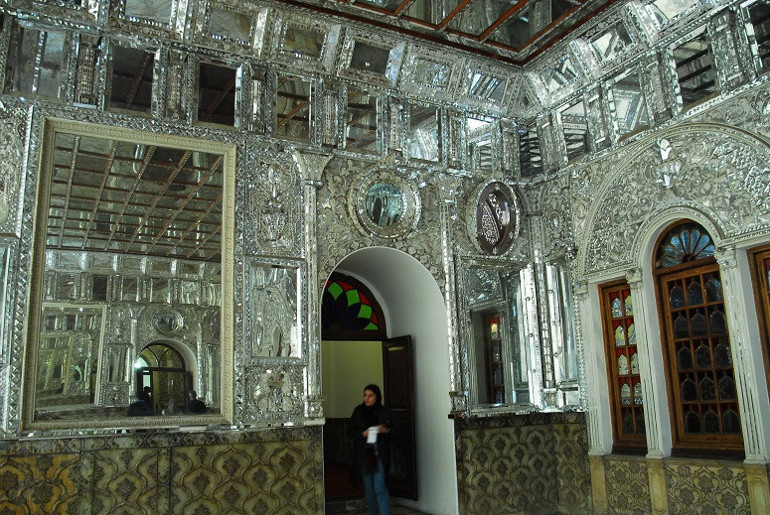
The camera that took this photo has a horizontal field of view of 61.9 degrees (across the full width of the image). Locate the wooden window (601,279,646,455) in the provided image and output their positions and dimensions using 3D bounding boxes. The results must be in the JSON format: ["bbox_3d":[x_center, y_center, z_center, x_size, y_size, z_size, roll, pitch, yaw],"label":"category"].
[{"bbox_3d":[2.992,1.333,7.955,0.100,2.076,0.560,4,-14,-27],"label":"wooden window"}]

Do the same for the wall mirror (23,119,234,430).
[{"bbox_3d":[-2.477,0.178,6.505,1.913,2.979,0.120,4,-14,-27],"label":"wall mirror"}]

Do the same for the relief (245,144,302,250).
[{"bbox_3d":[-1.275,-0.645,7.374,0.706,1.312,0.070,4,-14,-27],"label":"relief"}]

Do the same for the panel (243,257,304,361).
[{"bbox_3d":[-1.218,0.593,7.106,0.681,1.146,0.080,4,-14,-27],"label":"panel"}]

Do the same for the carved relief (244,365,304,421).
[{"bbox_3d":[-1.180,1.464,6.917,0.674,0.574,0.080,4,-14,-27],"label":"carved relief"}]

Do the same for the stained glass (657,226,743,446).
[{"bbox_3d":[3.465,0.844,7.125,0.120,2.588,0.906,4,-14,-27],"label":"stained glass"}]

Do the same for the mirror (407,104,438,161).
[{"bbox_3d":[0.525,-1.658,8.502,0.481,0.801,0.050,4,-14,-27],"label":"mirror"}]

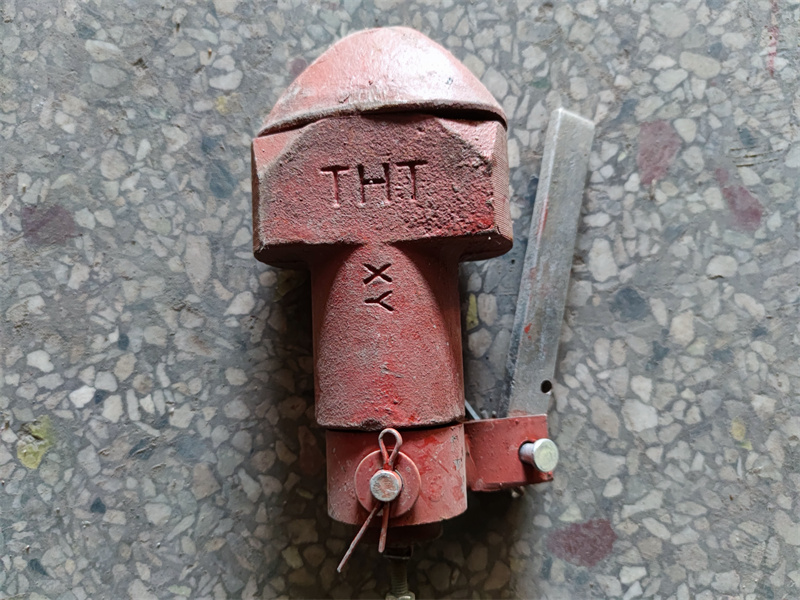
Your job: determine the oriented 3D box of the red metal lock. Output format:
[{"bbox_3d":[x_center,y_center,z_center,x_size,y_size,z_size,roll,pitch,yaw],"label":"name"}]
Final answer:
[{"bbox_3d":[0.000,-0.001,0.250,0.133,0.073,0.238,-2,85,0],"label":"red metal lock"}]

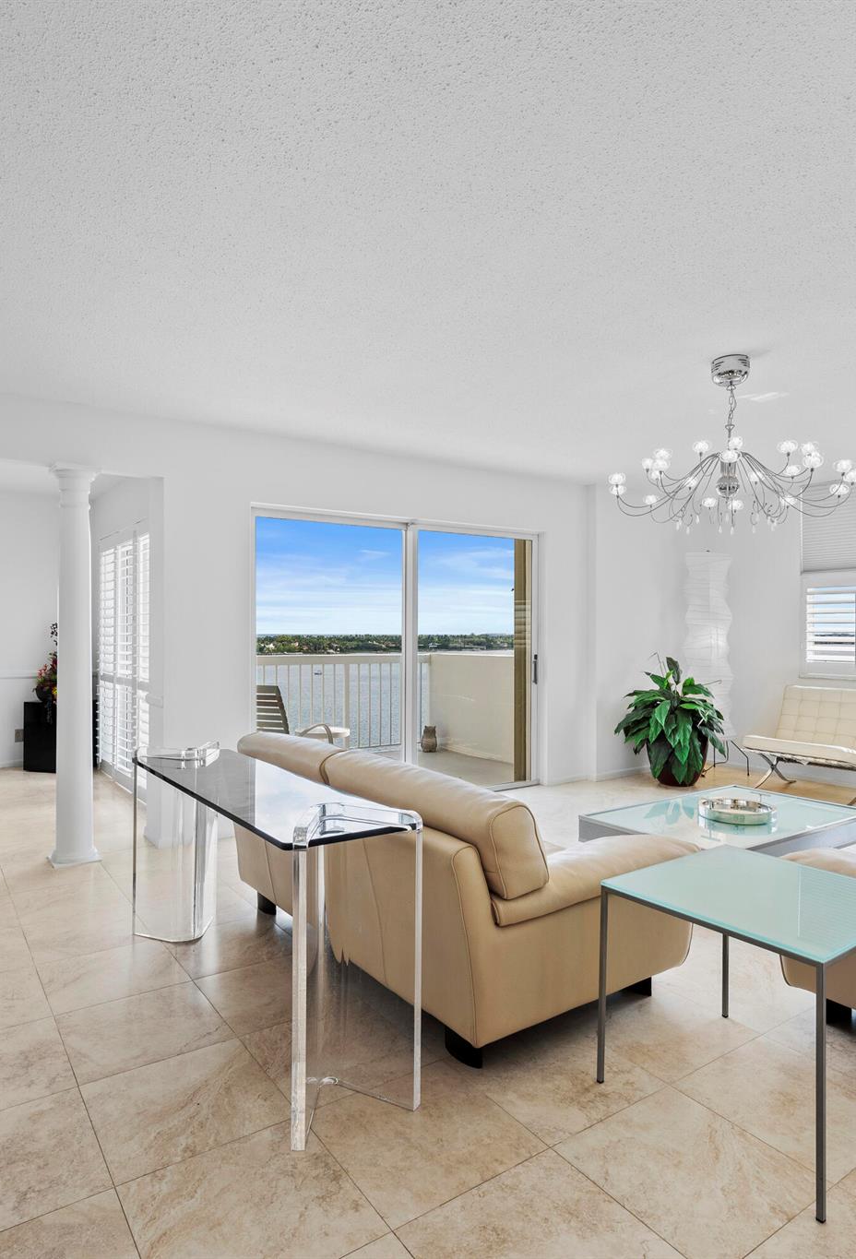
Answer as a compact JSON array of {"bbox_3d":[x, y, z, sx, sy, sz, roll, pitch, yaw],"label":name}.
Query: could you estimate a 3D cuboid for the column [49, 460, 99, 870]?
[{"bbox_3d":[-1.928,0.186,4.024,0.220,2.130,0.220,0,0,-35],"label":"column"}]

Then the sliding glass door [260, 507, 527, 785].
[{"bbox_3d":[-0.117,0.259,5.326,2.420,2.040,0.100,0,0,-35],"label":"sliding glass door"}]

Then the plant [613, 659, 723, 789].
[{"bbox_3d":[2.060,0.752,6.111,0.860,1.050,0.880,0,0,-35],"label":"plant"}]

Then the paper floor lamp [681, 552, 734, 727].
[{"bbox_3d":[2.550,0.305,6.612,0.450,1.960,0.450,0,0,-15],"label":"paper floor lamp"}]

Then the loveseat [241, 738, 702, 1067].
[{"bbox_3d":[0.009,0.890,3.054,1.114,0.753,1.780,0,0,-35],"label":"loveseat"}]

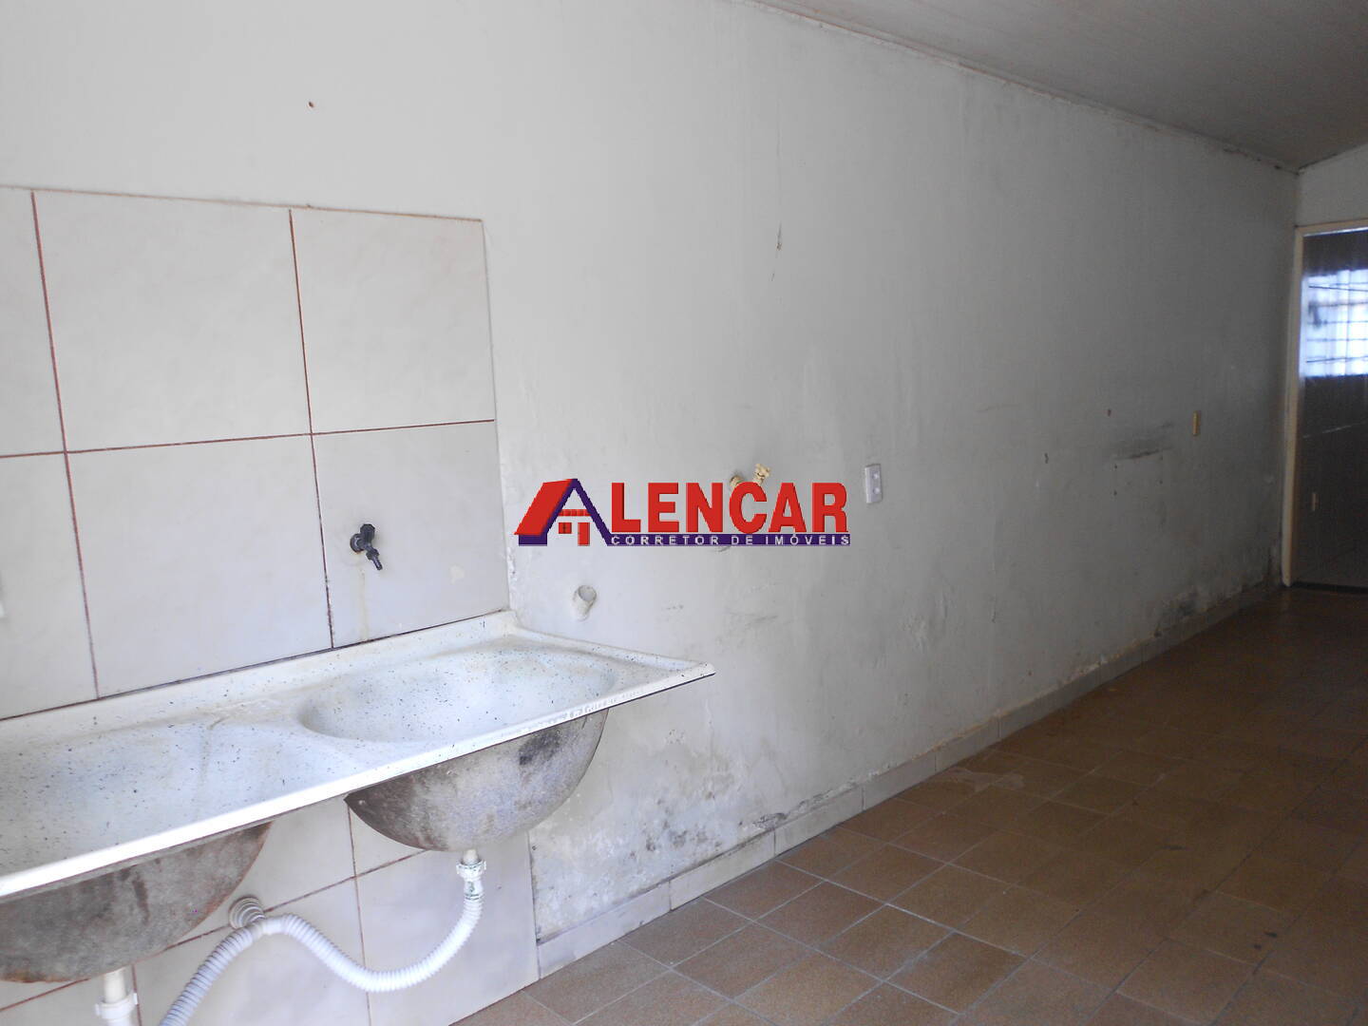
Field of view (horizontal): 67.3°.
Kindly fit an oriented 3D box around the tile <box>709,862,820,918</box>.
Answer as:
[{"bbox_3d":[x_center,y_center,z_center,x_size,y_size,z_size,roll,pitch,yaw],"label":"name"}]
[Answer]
[{"bbox_3d":[0.229,1.070,2.917,0.296,0.010,0.203,-9,9,-43],"label":"tile"}]

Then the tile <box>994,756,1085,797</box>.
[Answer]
[{"bbox_3d":[1.253,0.934,3.613,0.297,0.010,0.203,-10,9,-42],"label":"tile"}]

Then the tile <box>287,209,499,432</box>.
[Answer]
[{"bbox_3d":[-0.604,-0.404,2.188,0.434,0.436,0.010,-10,10,-43],"label":"tile"}]

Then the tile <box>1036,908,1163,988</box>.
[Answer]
[{"bbox_3d":[1.012,1.065,2.501,0.294,0.009,0.200,-10,9,-42],"label":"tile"}]

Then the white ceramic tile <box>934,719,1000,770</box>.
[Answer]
[{"bbox_3d":[1.064,0.869,3.853,0.432,0.079,0.010,-9,9,-43],"label":"white ceramic tile"}]

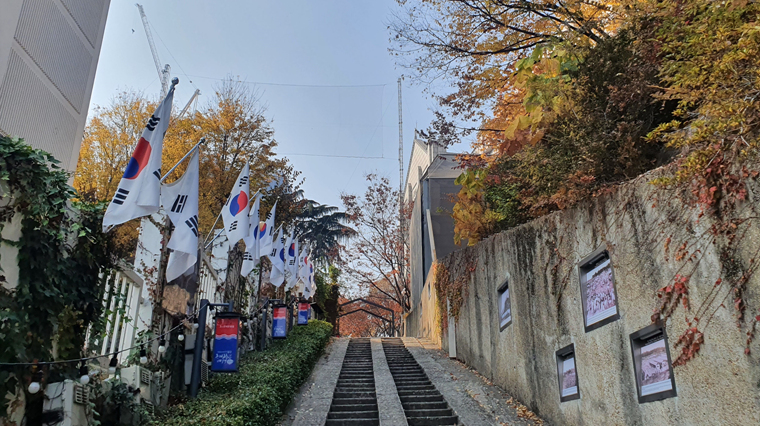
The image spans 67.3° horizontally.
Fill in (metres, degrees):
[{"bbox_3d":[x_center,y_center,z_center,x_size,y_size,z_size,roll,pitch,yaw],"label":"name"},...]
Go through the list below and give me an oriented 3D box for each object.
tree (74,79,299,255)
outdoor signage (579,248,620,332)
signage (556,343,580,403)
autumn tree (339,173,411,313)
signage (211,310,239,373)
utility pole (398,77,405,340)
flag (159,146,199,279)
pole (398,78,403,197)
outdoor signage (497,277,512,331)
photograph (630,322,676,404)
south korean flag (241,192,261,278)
[{"bbox_3d":[-5.463,-0.600,16.114,5.200,7.023,4.800,1,-22,-1],"label":"tree"},{"bbox_3d":[2.117,0.743,5.511,0.080,0.696,0.761,1,-22,-1],"label":"outdoor signage"},{"bbox_3d":[2.087,1.774,6.282,0.080,0.554,0.602,1,-22,-1],"label":"signage"},{"bbox_3d":[-0.213,1.774,27.075,3.300,7.737,3.300,1,-22,-1],"label":"autumn tree"},{"bbox_3d":[-1.814,1.520,6.702,0.330,0.683,0.130,1,-22,-1],"label":"signage"},{"bbox_3d":[1.253,-1.046,33.266,0.270,16.125,0.270,1,-22,-1],"label":"utility pole"},{"bbox_3d":[-2.196,-0.011,6.313,0.420,1.514,0.180,18,-27,-37],"label":"flag"},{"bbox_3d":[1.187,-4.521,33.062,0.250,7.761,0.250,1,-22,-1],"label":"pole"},{"bbox_3d":[2.027,1.500,9.164,0.080,0.687,0.789,1,-22,-1],"label":"outdoor signage"},{"bbox_3d":[2.136,1.180,4.439,0.080,0.530,0.580,1,-22,-1],"label":"photograph"},{"bbox_3d":[-2.225,0.366,9.808,0.420,1.466,0.180,18,-27,-37],"label":"south korean flag"}]

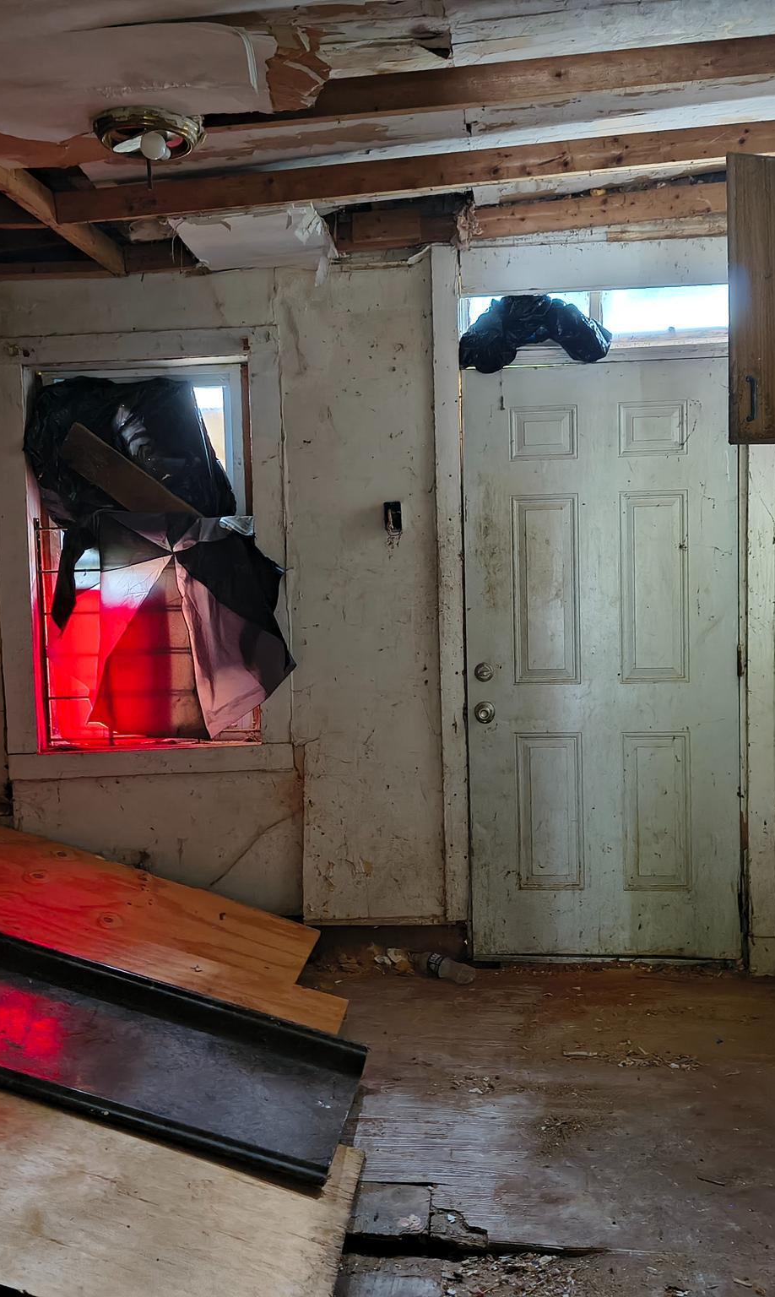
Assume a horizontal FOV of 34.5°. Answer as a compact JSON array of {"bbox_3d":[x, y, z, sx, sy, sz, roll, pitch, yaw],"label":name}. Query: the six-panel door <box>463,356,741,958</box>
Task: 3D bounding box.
[{"bbox_3d":[0.736,0.062,4.276,0.910,2.040,0.045,-1,5,7],"label":"six-panel door"}]

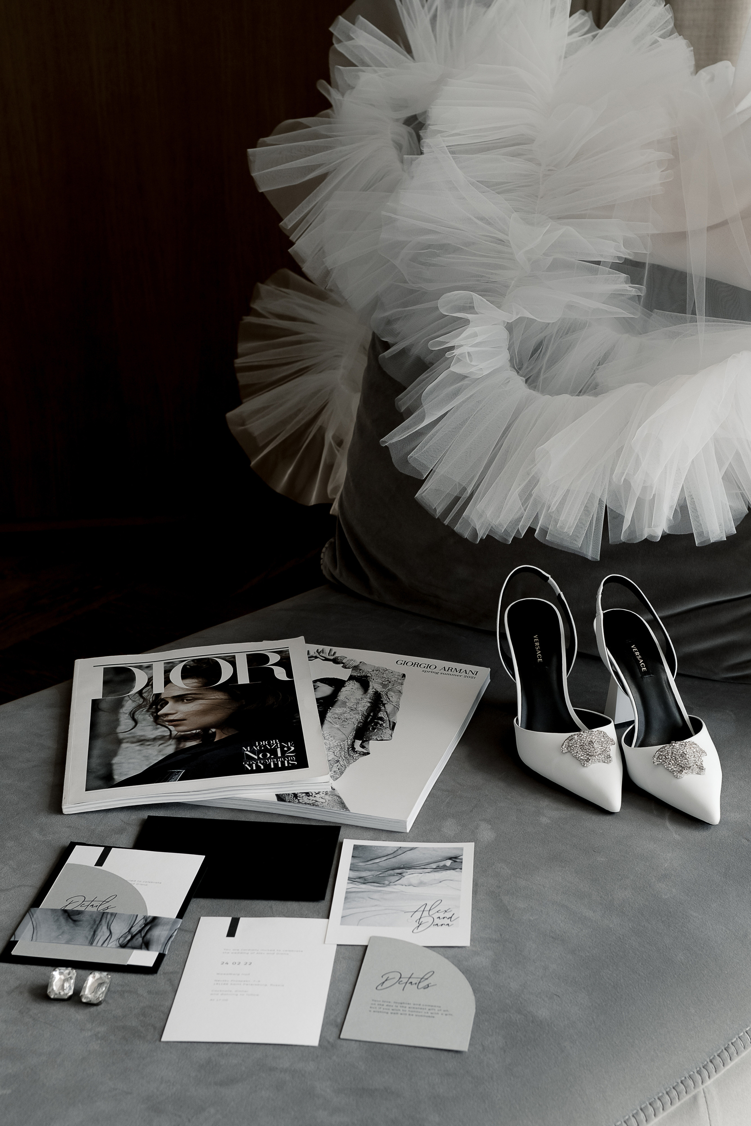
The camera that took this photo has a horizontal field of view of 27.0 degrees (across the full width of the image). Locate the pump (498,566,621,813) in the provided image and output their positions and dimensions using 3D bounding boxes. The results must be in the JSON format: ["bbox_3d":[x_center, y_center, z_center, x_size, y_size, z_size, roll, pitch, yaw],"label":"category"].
[{"bbox_3d":[0.167,0.113,1.447,0.082,0.140,0.240,-7,26,-10],"label":"pump"}]

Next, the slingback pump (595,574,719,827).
[{"bbox_3d":[0.250,0.121,1.421,0.082,0.140,0.236,-8,26,-12],"label":"slingback pump"}]

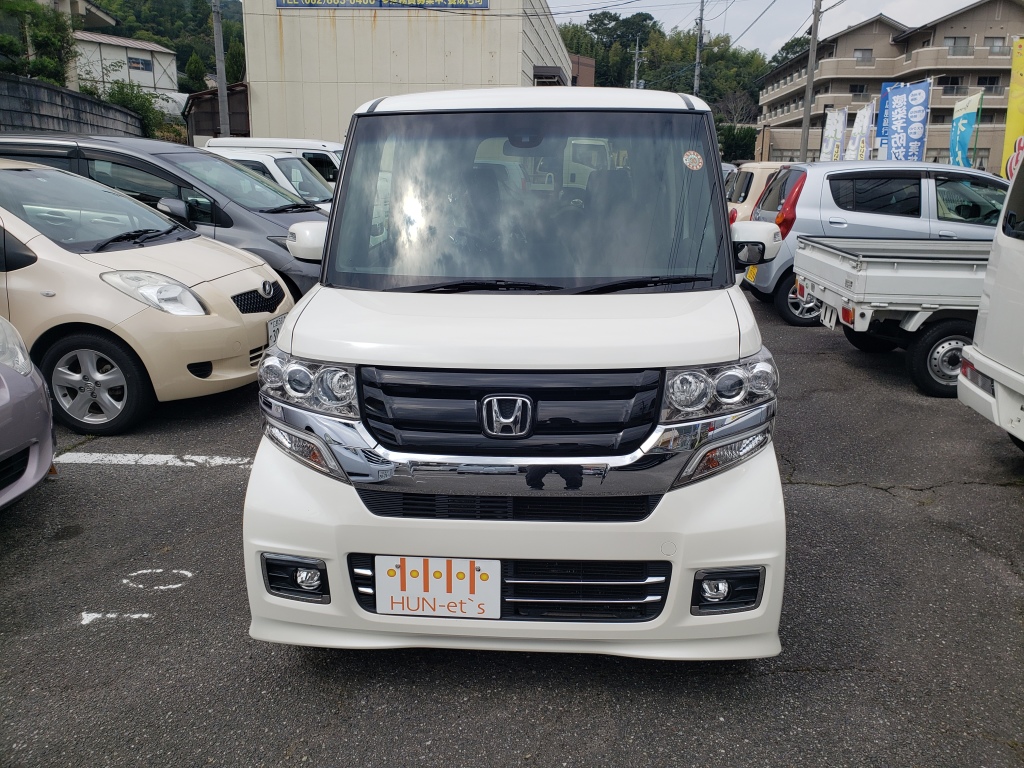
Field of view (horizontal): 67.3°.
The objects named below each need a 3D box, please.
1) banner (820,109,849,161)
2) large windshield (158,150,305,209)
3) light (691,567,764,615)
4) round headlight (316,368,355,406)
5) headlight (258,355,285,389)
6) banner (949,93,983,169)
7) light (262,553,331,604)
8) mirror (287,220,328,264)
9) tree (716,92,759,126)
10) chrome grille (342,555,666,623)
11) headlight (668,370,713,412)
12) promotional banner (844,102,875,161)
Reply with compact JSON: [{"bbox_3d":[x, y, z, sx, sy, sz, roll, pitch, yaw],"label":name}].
[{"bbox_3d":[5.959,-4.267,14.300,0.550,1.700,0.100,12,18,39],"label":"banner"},{"bbox_3d":[-2.390,-1.746,6.600,0.880,0.470,1.350,1,13,4],"label":"large windshield"},{"bbox_3d":[0.572,0.548,2.040,0.185,0.125,0.100,1,13,4],"label":"light"},{"bbox_3d":[-0.473,0.009,2.060,0.105,0.104,0.065,1,14,4],"label":"round headlight"},{"bbox_3d":[-0.671,-0.035,2.150,0.080,0.086,0.065,1,14,4],"label":"headlight"},{"bbox_3d":[7.649,-4.031,13.000,0.500,1.750,0.100,1,13,4],"label":"banner"},{"bbox_3d":[-0.591,0.534,2.110,0.185,0.125,0.100,1,13,4],"label":"light"},{"bbox_3d":[-0.721,-0.511,2.780,0.170,0.155,0.110,1,14,4],"label":"mirror"},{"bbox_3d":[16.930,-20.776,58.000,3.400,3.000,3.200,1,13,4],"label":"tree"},{"bbox_3d":[-0.007,0.542,2.040,0.850,0.180,0.090,1,14,4],"label":"chrome grille"},{"bbox_3d":[0.464,0.019,2.000,0.108,0.106,0.065,1,14,4],"label":"headlight"},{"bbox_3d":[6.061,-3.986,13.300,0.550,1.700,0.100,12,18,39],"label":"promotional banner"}]

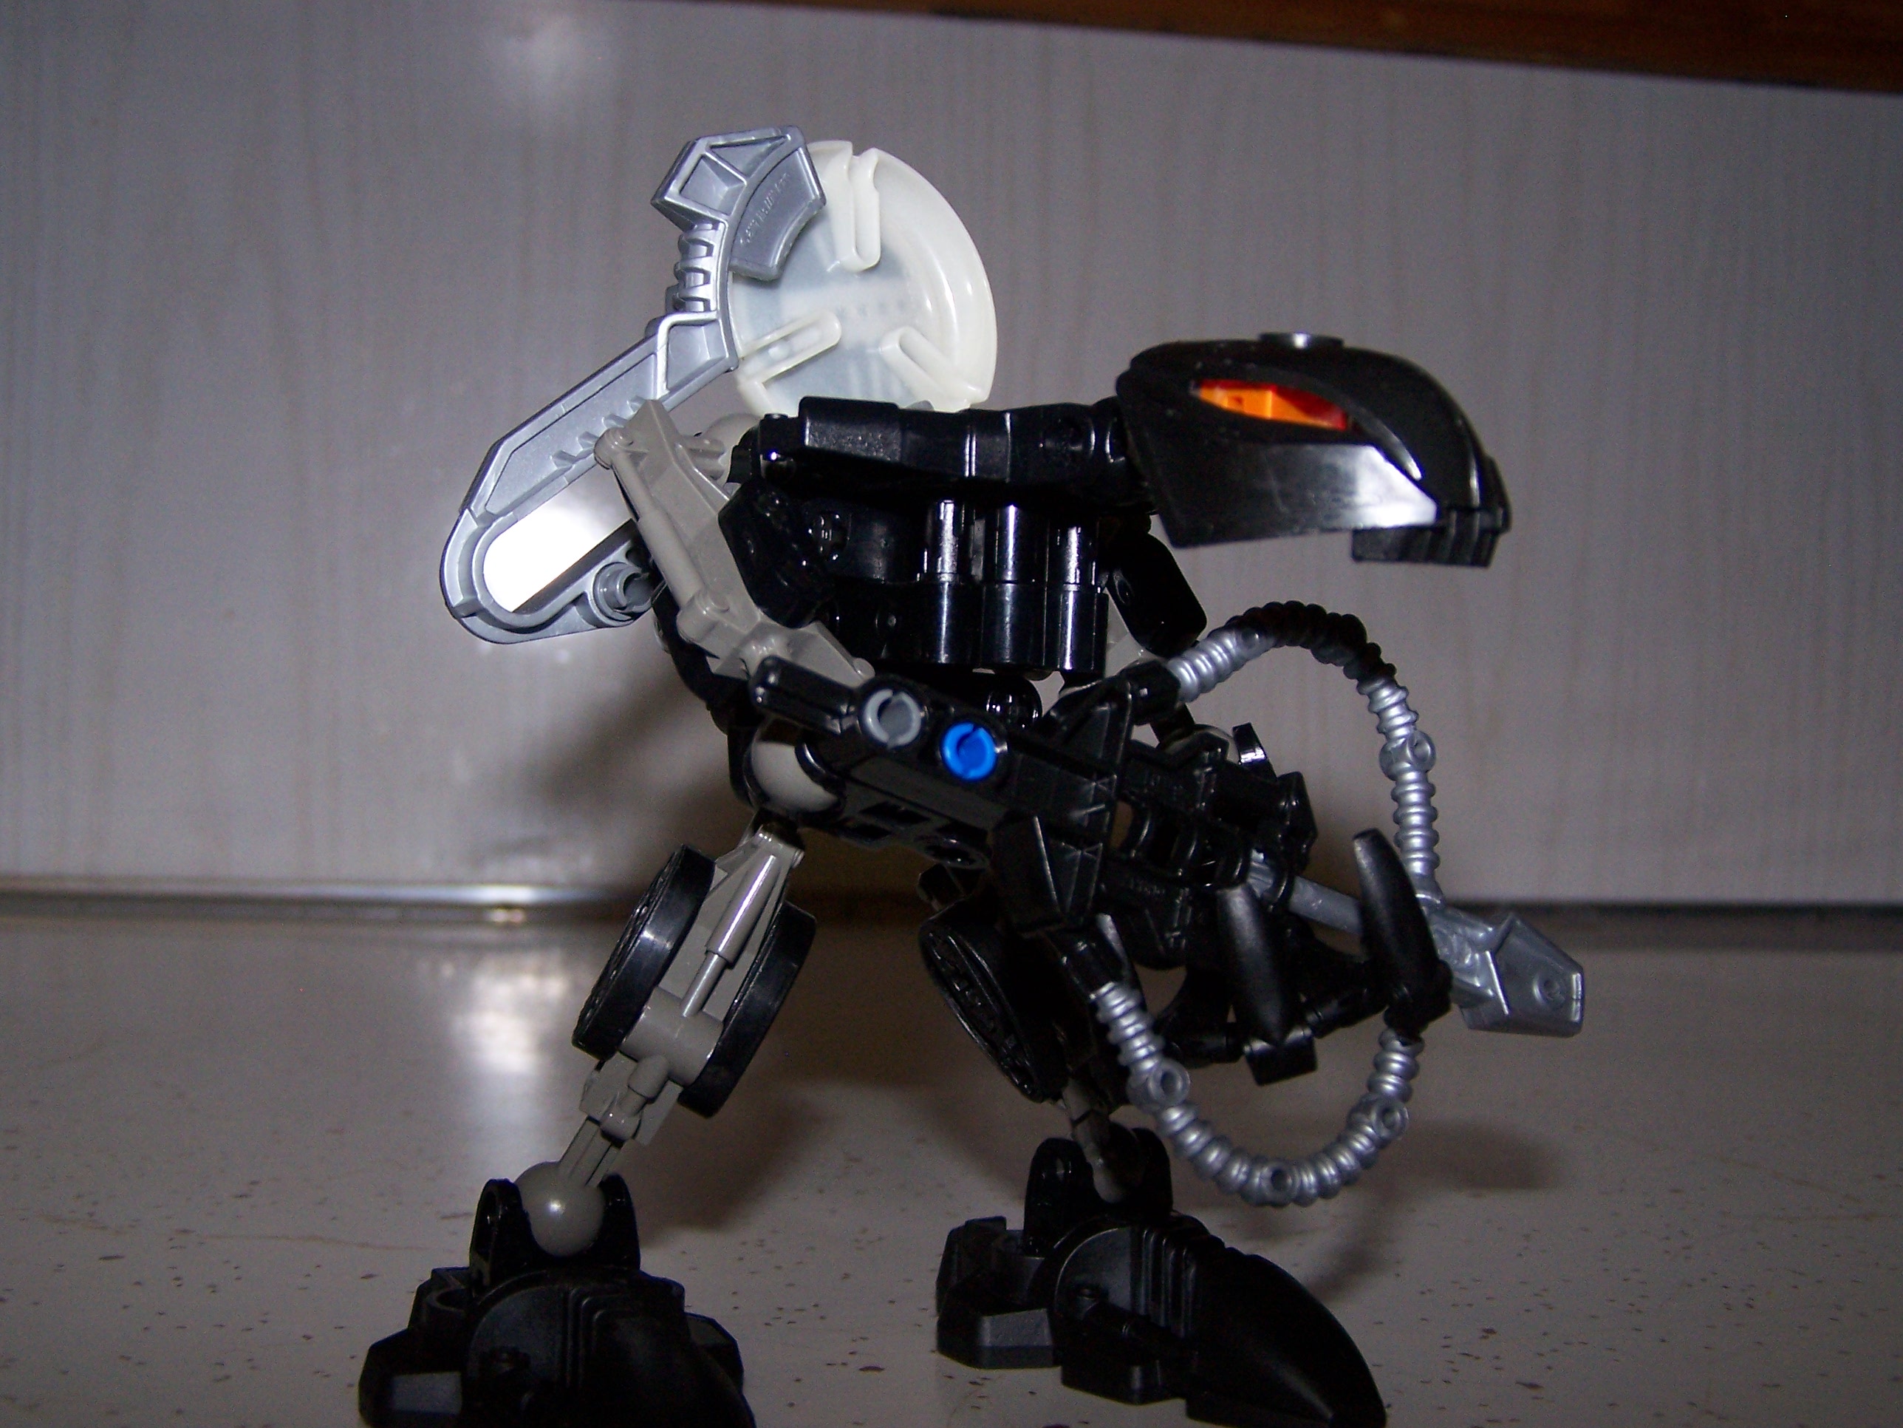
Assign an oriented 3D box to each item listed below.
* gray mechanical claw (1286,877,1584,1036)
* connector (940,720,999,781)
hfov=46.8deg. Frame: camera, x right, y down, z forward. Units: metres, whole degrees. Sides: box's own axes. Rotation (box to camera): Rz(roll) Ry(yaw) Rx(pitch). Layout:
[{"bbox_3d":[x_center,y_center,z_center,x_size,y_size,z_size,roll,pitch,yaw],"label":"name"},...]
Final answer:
[{"bbox_3d":[0.047,0.022,0.213,0.031,0.011,0.008,20,-2,12],"label":"gray mechanical claw"},{"bbox_3d":[0.003,0.004,0.212,0.005,0.005,0.008,2,-6,11],"label":"connector"}]

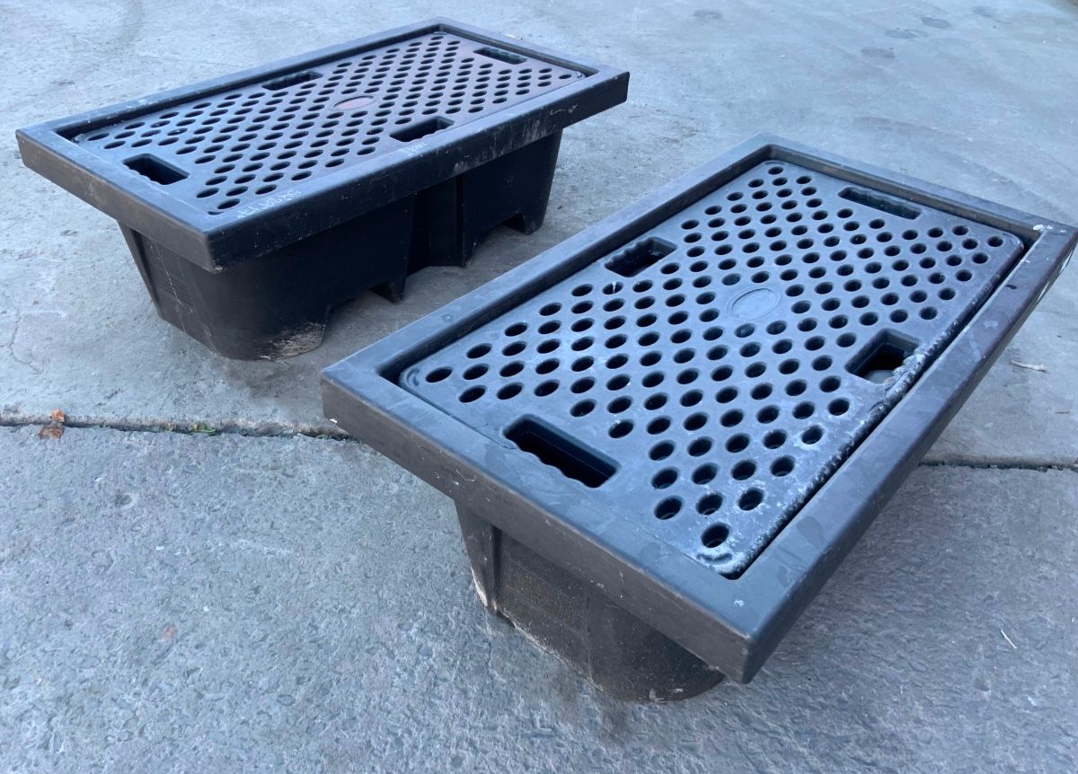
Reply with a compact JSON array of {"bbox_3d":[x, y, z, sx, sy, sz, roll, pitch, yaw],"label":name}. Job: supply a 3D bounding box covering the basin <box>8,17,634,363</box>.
[{"bbox_3d":[-0.431,-0.486,2.226,0.661,0.457,1.250,28,43,29],"label":"basin"}]

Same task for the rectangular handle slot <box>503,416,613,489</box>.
[{"bbox_3d":[0.025,0.102,1.209,0.164,0.040,0.061,28,44,30],"label":"rectangular handle slot"}]

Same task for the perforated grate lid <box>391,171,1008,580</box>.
[{"bbox_3d":[0.367,-0.133,1.543,0.577,0.040,1.167,28,44,30],"label":"perforated grate lid"}]

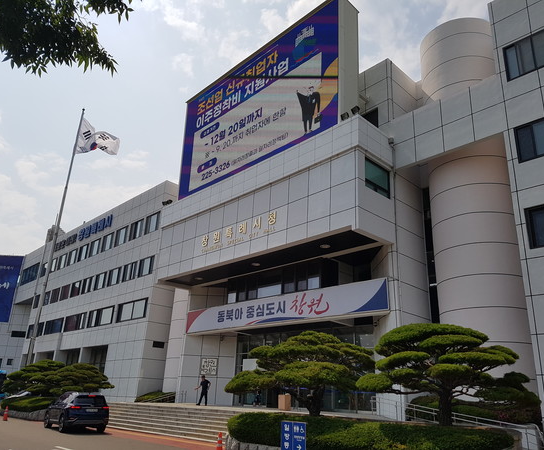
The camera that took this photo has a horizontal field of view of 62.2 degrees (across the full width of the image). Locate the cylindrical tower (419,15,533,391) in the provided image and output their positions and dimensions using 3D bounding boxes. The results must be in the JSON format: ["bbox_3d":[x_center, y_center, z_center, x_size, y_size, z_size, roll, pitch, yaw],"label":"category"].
[{"bbox_3d":[10.349,-0.959,22.967,4.205,20.688,4.205,3,-21,1],"label":"cylindrical tower"}]

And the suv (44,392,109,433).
[{"bbox_3d":[-9.415,8.901,21.609,1.880,1.680,4.700,17,-25,-32],"label":"suv"}]

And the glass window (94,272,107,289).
[{"bbox_3d":[-17.383,5.806,46.015,0.150,1.621,2.453,22,-28,-40],"label":"glass window"}]

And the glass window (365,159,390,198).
[{"bbox_3d":[4.909,-2.134,20.989,2.100,1.500,0.150,22,-28,-40],"label":"glass window"}]

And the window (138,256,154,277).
[{"bbox_3d":[-10.327,3.486,37.147,0.150,1.500,2.300,22,-28,-40],"label":"window"}]

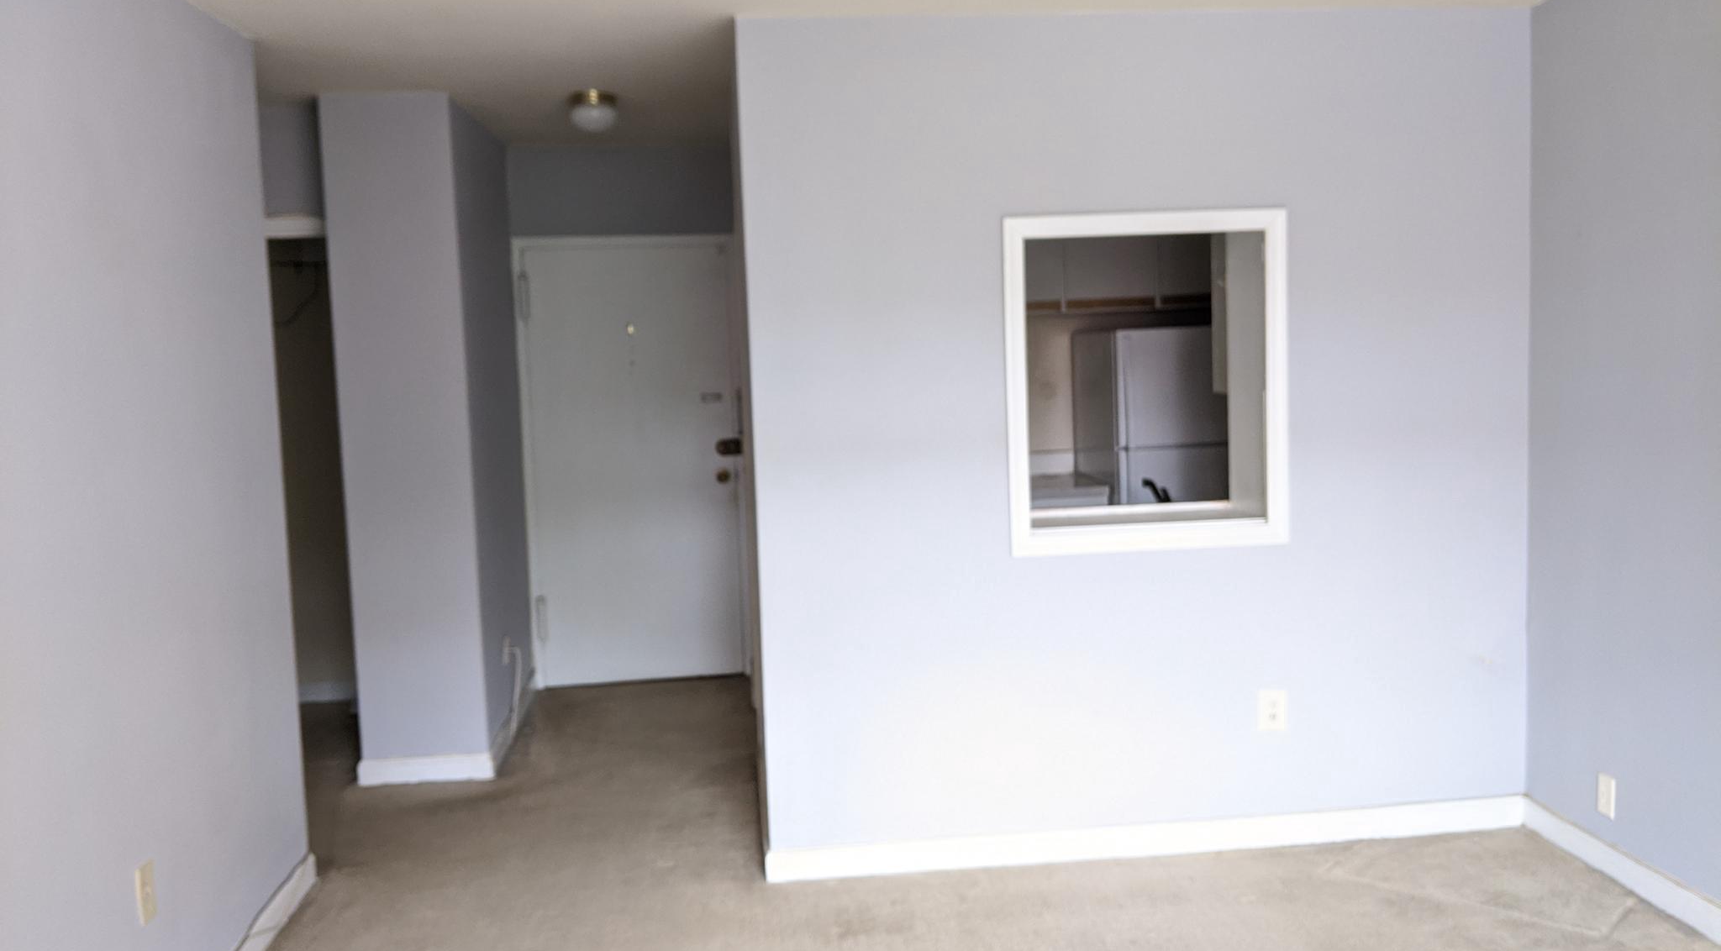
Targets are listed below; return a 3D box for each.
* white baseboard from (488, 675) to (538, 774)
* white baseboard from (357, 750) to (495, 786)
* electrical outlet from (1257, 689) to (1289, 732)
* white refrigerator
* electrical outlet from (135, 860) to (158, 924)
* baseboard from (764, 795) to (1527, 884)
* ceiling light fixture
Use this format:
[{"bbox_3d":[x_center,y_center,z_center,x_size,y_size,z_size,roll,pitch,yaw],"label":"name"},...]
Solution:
[{"bbox_3d":[-1.419,1.003,5.563,0.018,0.104,1.280,-3,6,-6],"label":"white baseboard"},{"bbox_3d":[-1.584,1.075,4.912,0.478,0.104,0.018,-3,6,-6],"label":"white baseboard"},{"bbox_3d":[1.242,0.708,4.033,0.078,0.120,0.010,-3,6,-6],"label":"electrical outlet"},{"bbox_3d":[1.396,0.132,5.959,0.708,1.567,0.688,-3,6,-6],"label":"white refrigerator"},{"bbox_3d":[-1.544,0.901,2.900,0.010,0.120,0.075,-3,6,-6],"label":"electrical outlet"},{"bbox_3d":[0.889,1.084,4.028,2.344,0.102,0.018,-3,6,-6],"label":"baseboard"},{"bbox_3d":[-0.956,-1.294,4.808,0.182,0.130,0.182,-3,6,-6],"label":"ceiling light fixture"}]

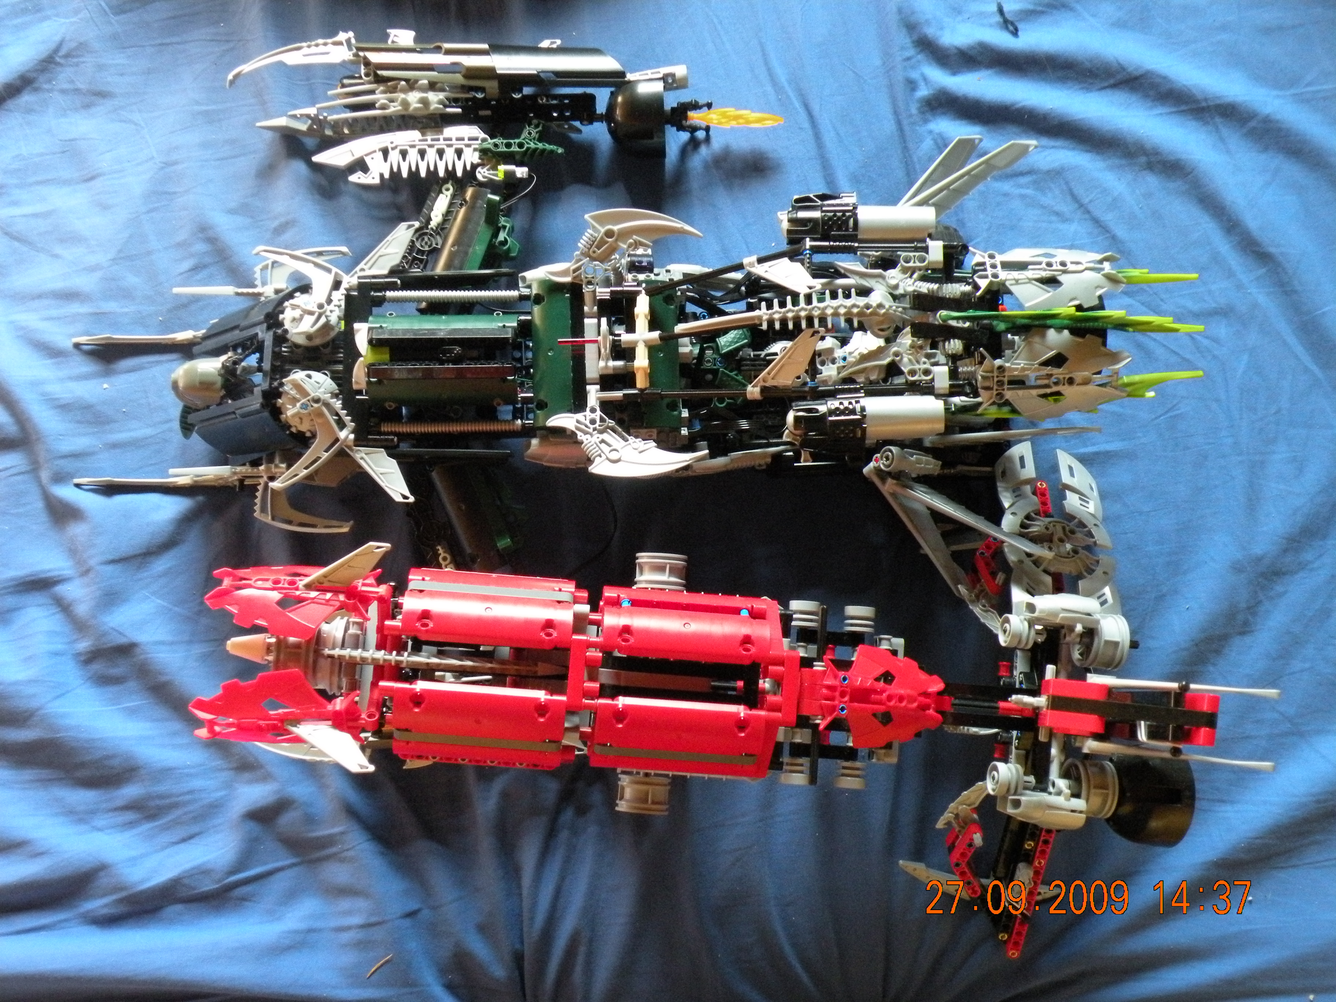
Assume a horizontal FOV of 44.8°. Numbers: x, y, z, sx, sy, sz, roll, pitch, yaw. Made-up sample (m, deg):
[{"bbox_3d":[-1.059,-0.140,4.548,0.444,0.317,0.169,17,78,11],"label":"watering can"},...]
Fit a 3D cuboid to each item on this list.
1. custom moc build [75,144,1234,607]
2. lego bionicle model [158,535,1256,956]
[{"bbox_3d":[-0.036,-0.079,0.991,0.670,0.200,0.295,-1,83,0],"label":"custom moc build"},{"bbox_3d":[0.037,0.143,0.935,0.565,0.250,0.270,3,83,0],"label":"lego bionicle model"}]

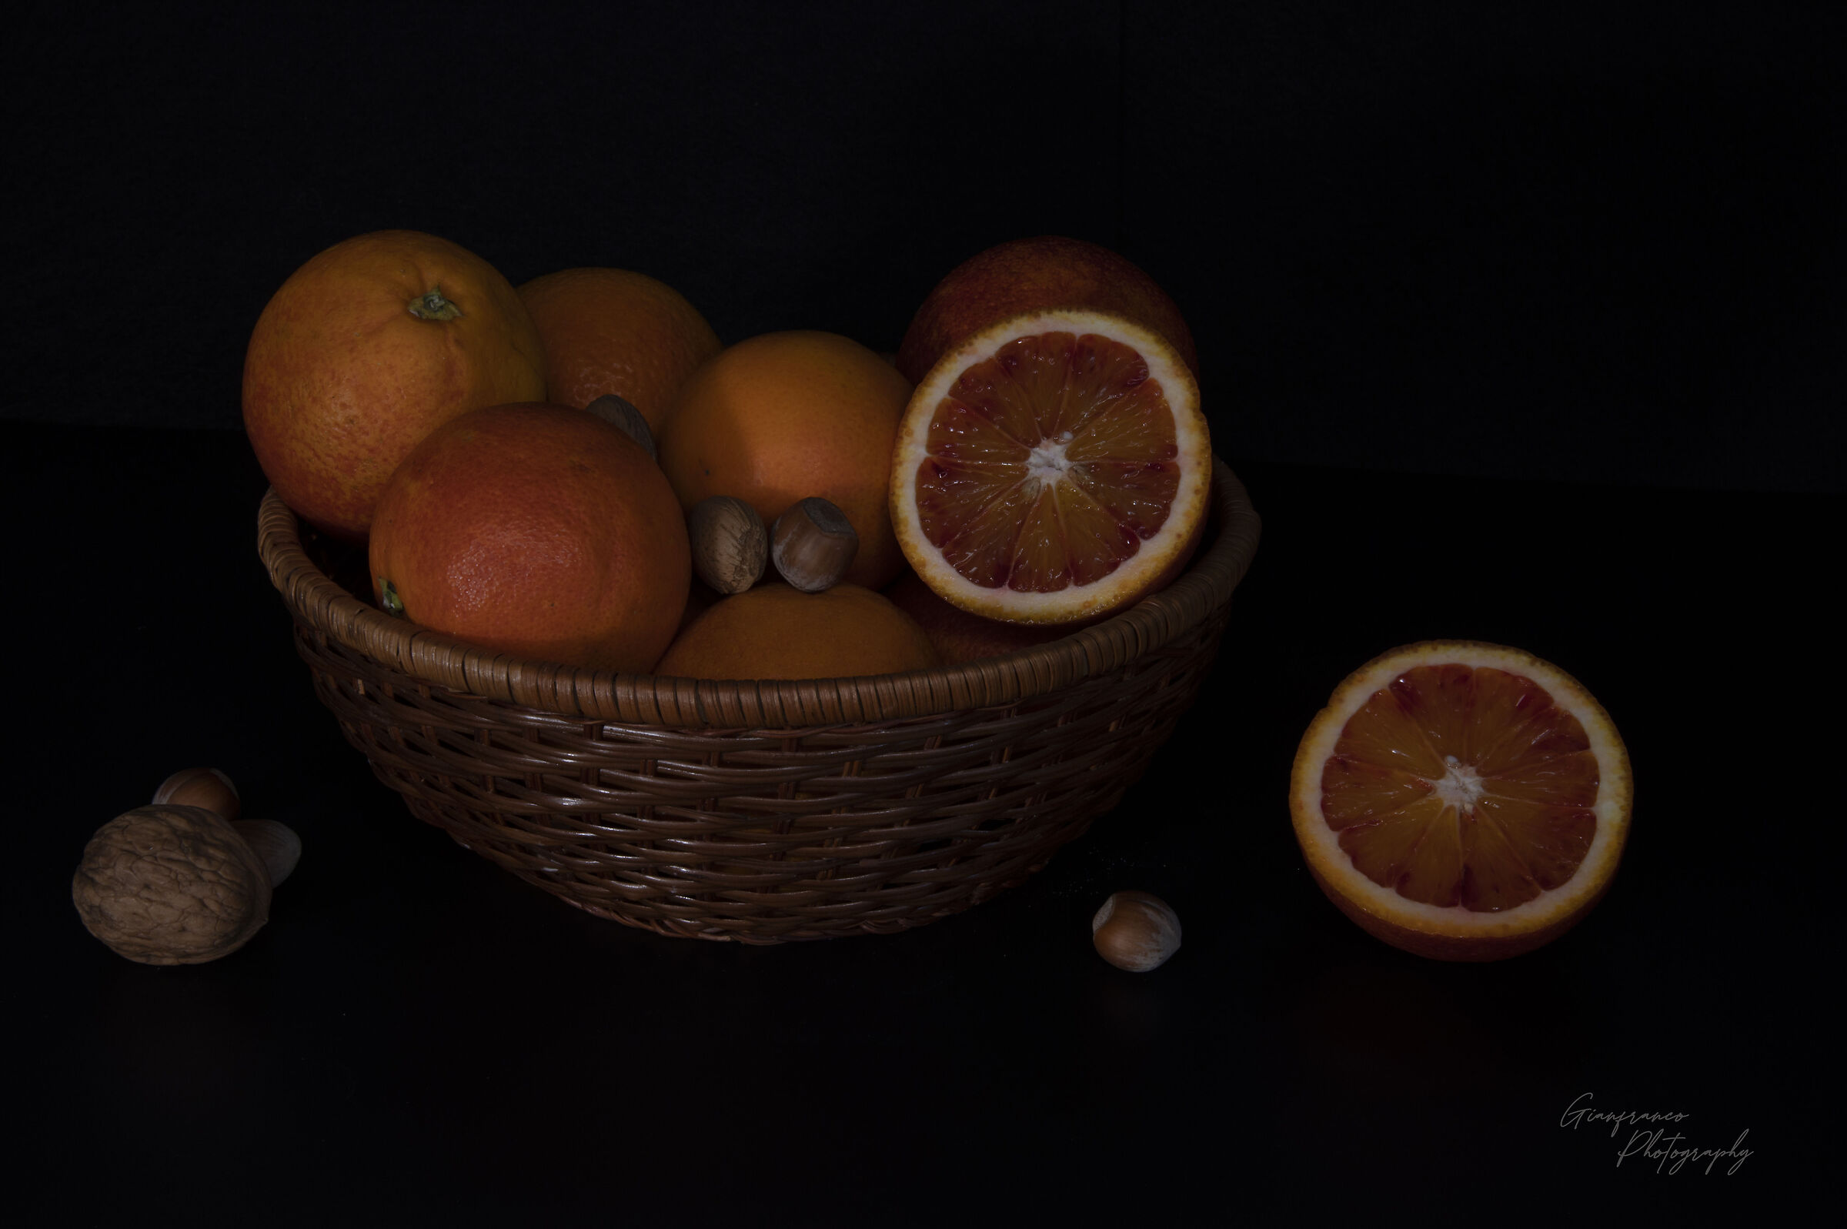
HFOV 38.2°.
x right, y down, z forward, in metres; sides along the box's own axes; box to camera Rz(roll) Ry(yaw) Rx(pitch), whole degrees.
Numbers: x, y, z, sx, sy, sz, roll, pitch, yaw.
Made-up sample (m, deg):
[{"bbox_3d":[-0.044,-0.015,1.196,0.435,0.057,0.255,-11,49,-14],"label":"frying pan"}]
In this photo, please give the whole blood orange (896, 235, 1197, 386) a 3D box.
[{"bbox_3d":[0.031,-0.057,0.672,0.076,0.076,0.076,1,24,0],"label":"whole blood orange"}]

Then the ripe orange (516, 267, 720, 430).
[{"bbox_3d":[-0.085,-0.052,0.684,0.074,0.074,0.074,1,24,0],"label":"ripe orange"}]

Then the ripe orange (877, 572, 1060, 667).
[{"bbox_3d":[0.022,0.017,0.644,0.072,0.072,0.072,1,24,0],"label":"ripe orange"}]

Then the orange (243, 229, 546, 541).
[{"bbox_3d":[-0.122,-0.053,0.614,0.071,0.071,0.071,0,23,0],"label":"orange"}]

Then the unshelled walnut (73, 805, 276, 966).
[{"bbox_3d":[-0.170,0.061,0.606,0.045,0.036,0.037,0,23,0],"label":"unshelled walnut"}]

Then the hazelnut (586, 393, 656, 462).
[{"bbox_3d":[-0.073,-0.042,0.632,0.020,0.022,0.020,1,24,0],"label":"hazelnut"}]

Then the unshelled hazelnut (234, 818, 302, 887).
[{"bbox_3d":[-0.157,0.058,0.629,0.021,0.019,0.021,0,23,0],"label":"unshelled hazelnut"}]

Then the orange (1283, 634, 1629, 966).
[{"bbox_3d":[0.127,0.051,0.626,0.079,0.040,0.078,10,59,19],"label":"orange"}]

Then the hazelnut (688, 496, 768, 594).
[{"bbox_3d":[-0.043,-0.015,0.588,0.018,0.021,0.018,0,23,0],"label":"hazelnut"}]

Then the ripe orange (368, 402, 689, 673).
[{"bbox_3d":[-0.087,-0.012,0.591,0.072,0.072,0.072,1,24,0],"label":"ripe orange"}]

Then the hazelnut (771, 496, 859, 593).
[{"bbox_3d":[-0.024,-0.015,0.590,0.019,0.021,0.019,0,23,0],"label":"hazelnut"}]

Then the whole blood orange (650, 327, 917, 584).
[{"bbox_3d":[-0.029,-0.034,0.629,0.068,0.068,0.068,0,23,0],"label":"whole blood orange"}]

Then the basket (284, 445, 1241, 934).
[{"bbox_3d":[-0.039,0.008,0.663,0.239,0.089,0.239,1,24,0],"label":"basket"}]

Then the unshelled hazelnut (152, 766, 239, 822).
[{"bbox_3d":[-0.177,0.047,0.651,0.021,0.019,0.021,0,23,0],"label":"unshelled hazelnut"}]

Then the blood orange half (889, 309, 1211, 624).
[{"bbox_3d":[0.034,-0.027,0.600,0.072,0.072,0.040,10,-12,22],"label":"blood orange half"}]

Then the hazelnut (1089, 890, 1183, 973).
[{"bbox_3d":[0.049,0.072,0.608,0.021,0.019,0.019,19,0,-18],"label":"hazelnut"}]

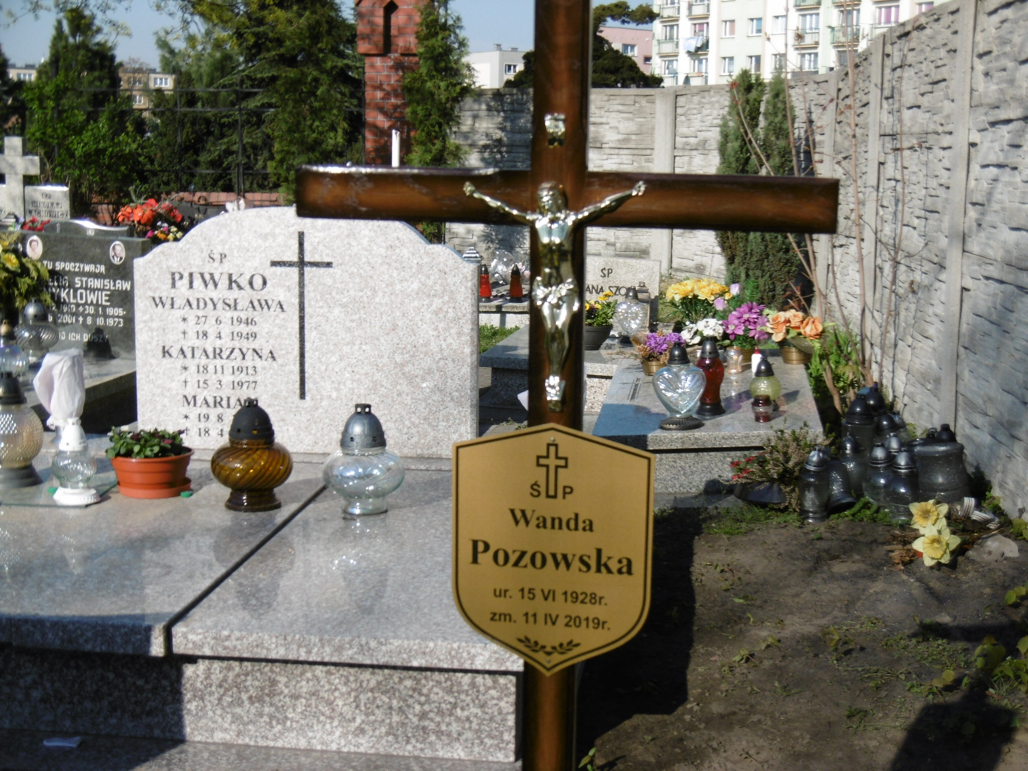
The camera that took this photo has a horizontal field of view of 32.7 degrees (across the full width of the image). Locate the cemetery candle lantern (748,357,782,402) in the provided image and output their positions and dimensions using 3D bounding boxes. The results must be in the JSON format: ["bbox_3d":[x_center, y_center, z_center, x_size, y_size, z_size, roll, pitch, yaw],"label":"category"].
[{"bbox_3d":[0.856,-0.012,5.938,0.106,0.165,0.106,2,8,8],"label":"cemetery candle lantern"}]

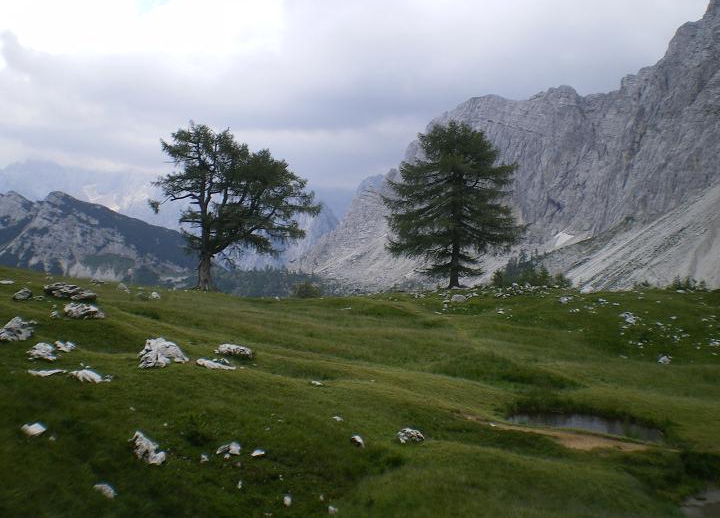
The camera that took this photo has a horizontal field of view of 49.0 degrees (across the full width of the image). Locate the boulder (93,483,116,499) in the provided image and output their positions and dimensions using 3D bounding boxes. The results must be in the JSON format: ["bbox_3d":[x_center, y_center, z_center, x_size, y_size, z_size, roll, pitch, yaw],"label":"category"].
[{"bbox_3d":[-2.974,2.706,9.200,0.279,0.140,0.223,0,1,0],"label":"boulder"}]

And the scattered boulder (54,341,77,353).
[{"bbox_3d":[-6.260,1.881,16.800,0.438,0.230,0.320,0,0,-20],"label":"scattered boulder"}]

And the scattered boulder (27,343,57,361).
[{"bbox_3d":[-6.447,1.893,16.000,0.563,0.320,0.420,0,0,-22],"label":"scattered boulder"}]

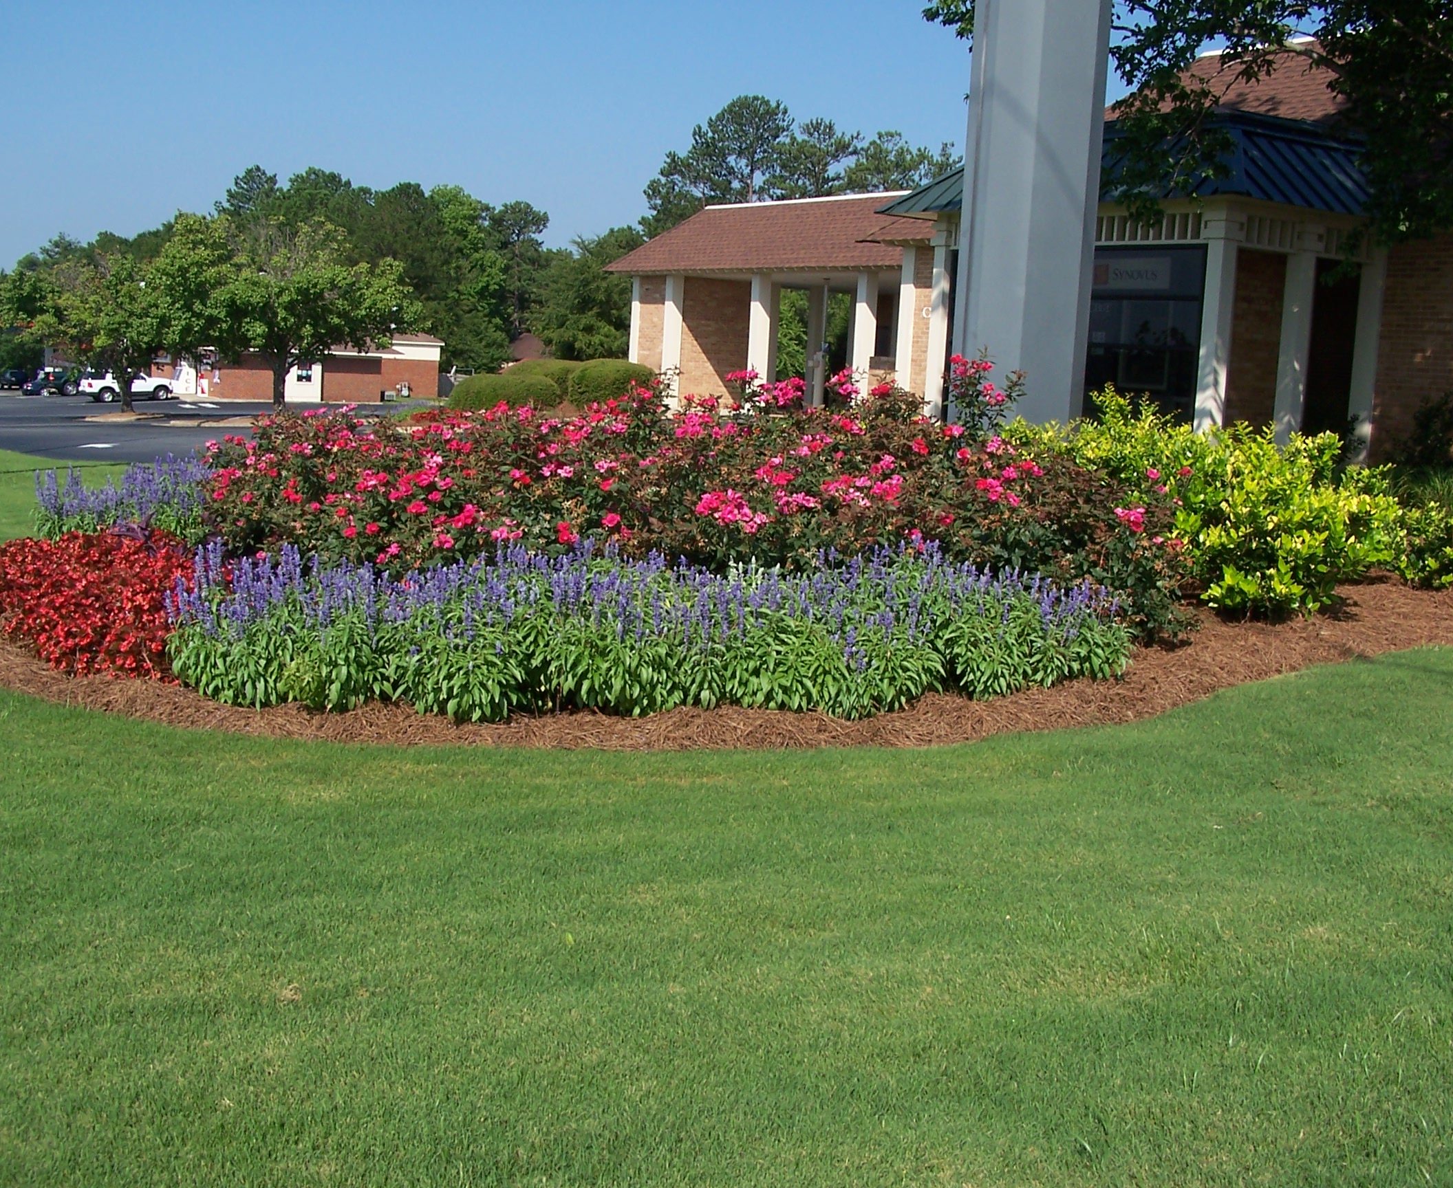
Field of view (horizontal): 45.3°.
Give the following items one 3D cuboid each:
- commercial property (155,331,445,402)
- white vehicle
[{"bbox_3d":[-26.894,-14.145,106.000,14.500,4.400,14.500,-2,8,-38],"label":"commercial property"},{"bbox_3d":[-31.863,-11.093,92.500,4.800,1.800,1.870,-2,8,-37],"label":"white vehicle"}]

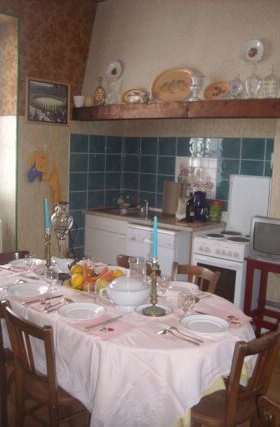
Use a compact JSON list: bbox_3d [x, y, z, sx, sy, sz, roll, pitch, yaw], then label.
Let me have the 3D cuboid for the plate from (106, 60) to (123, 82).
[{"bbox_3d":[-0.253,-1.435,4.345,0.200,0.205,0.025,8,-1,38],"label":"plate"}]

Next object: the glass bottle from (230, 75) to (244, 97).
[{"bbox_3d":[0.711,-0.916,3.151,0.090,0.177,0.080,9,11,41],"label":"glass bottle"}]

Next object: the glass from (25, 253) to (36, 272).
[{"bbox_3d":[-0.699,0.312,2.780,0.076,0.120,0.076,2,8,0],"label":"glass"}]

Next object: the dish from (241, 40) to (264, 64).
[{"bbox_3d":[0.820,-1.190,3.161,0.180,0.185,0.025,9,0,41],"label":"dish"}]

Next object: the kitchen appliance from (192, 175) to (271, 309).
[{"bbox_3d":[0.873,0.365,4.030,0.495,1.408,0.585,8,10,37],"label":"kitchen appliance"}]

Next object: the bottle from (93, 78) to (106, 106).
[{"bbox_3d":[-0.399,-1.230,4.368,0.115,0.296,0.090,8,10,38],"label":"bottle"}]

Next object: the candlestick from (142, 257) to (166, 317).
[{"bbox_3d":[0.083,0.383,2.308,0.127,0.310,0.127,2,8,0],"label":"candlestick"}]

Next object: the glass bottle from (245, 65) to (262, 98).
[{"bbox_3d":[0.805,-0.930,3.065,0.115,0.241,0.105,9,11,41],"label":"glass bottle"}]

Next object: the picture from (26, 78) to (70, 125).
[{"bbox_3d":[-0.915,-1.118,4.358,0.505,0.438,0.025,-5,11,-43],"label":"picture"}]

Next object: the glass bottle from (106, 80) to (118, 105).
[{"bbox_3d":[-0.265,-1.186,4.265,0.100,0.247,0.100,8,10,38],"label":"glass bottle"}]

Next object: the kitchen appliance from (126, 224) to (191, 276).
[{"bbox_3d":[0.272,0.528,4.259,0.595,0.840,0.590,9,11,41],"label":"kitchen appliance"}]

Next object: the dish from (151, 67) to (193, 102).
[{"bbox_3d":[0.278,-1.056,3.564,0.450,0.300,0.035,9,0,41],"label":"dish"}]

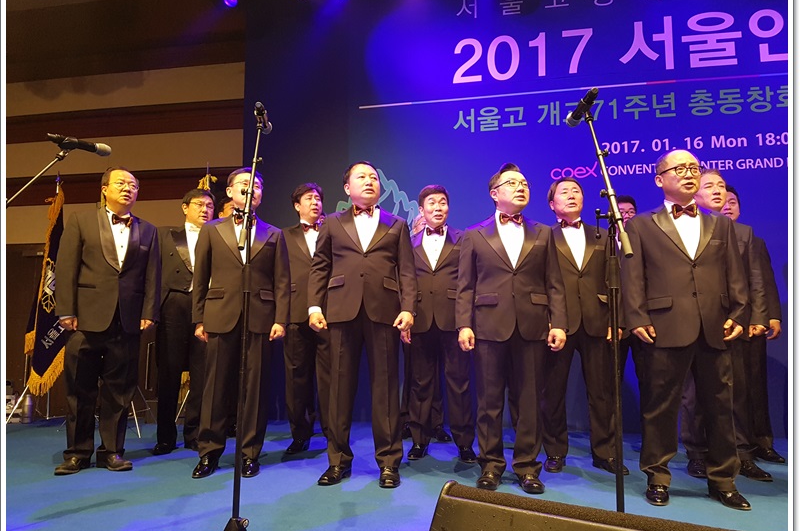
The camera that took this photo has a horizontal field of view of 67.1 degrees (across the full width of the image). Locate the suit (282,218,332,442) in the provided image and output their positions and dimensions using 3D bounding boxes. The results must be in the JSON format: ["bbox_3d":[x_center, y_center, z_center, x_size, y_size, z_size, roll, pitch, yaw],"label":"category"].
[{"bbox_3d":[-0.599,0.427,3.992,0.560,1.449,0.310,1,-5,-8],"label":"suit"}]

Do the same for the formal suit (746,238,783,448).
[{"bbox_3d":[2.157,0.464,3.864,0.560,1.426,0.320,0,-5,5],"label":"formal suit"}]

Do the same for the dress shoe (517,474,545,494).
[{"bbox_3d":[0.666,1.100,3.178,0.105,0.105,0.290,0,-5,-4],"label":"dress shoe"}]

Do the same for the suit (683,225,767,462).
[{"bbox_3d":[1.852,0.417,3.517,0.570,1.407,0.320,-1,-5,8],"label":"suit"}]

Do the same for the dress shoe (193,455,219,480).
[{"bbox_3d":[-1.100,1.121,3.435,0.105,0.105,0.290,0,-5,6],"label":"dress shoe"}]

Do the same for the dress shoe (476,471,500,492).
[{"bbox_3d":[0.480,1.103,3.207,0.105,0.105,0.290,-1,-5,16],"label":"dress shoe"}]

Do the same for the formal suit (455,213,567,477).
[{"bbox_3d":[0.601,0.419,3.278,0.580,1.417,0.320,0,-5,0],"label":"formal suit"}]

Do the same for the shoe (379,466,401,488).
[{"bbox_3d":[-0.055,1.109,3.284,0.105,0.105,0.290,0,-5,0],"label":"shoe"}]

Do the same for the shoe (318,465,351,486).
[{"bbox_3d":[-0.335,1.110,3.301,0.105,0.105,0.290,-3,-5,30],"label":"shoe"}]

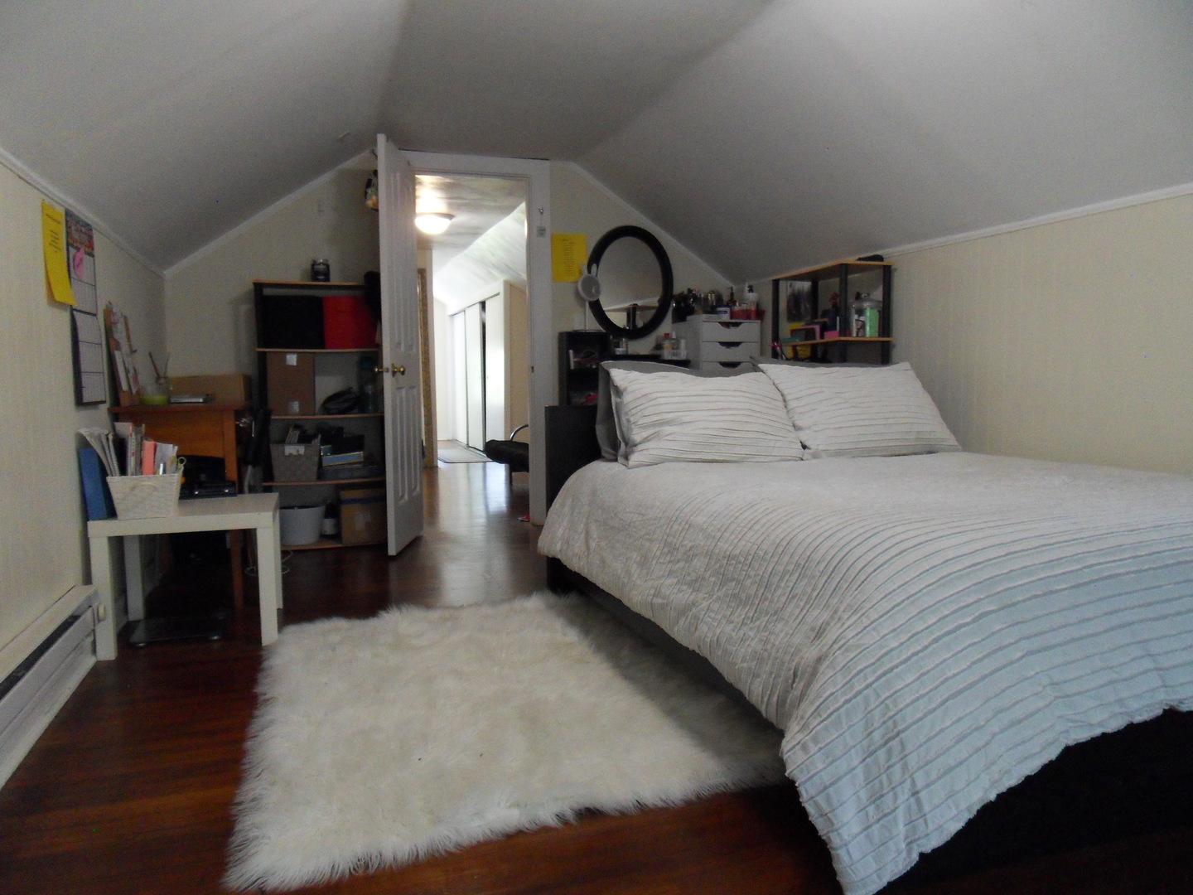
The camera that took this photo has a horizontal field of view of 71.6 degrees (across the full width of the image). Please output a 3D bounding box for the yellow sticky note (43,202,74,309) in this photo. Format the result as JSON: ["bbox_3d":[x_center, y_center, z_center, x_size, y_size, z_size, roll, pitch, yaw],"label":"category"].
[{"bbox_3d":[-1.529,-0.544,2.357,0.030,0.275,0.216,-2,5,-19],"label":"yellow sticky note"}]

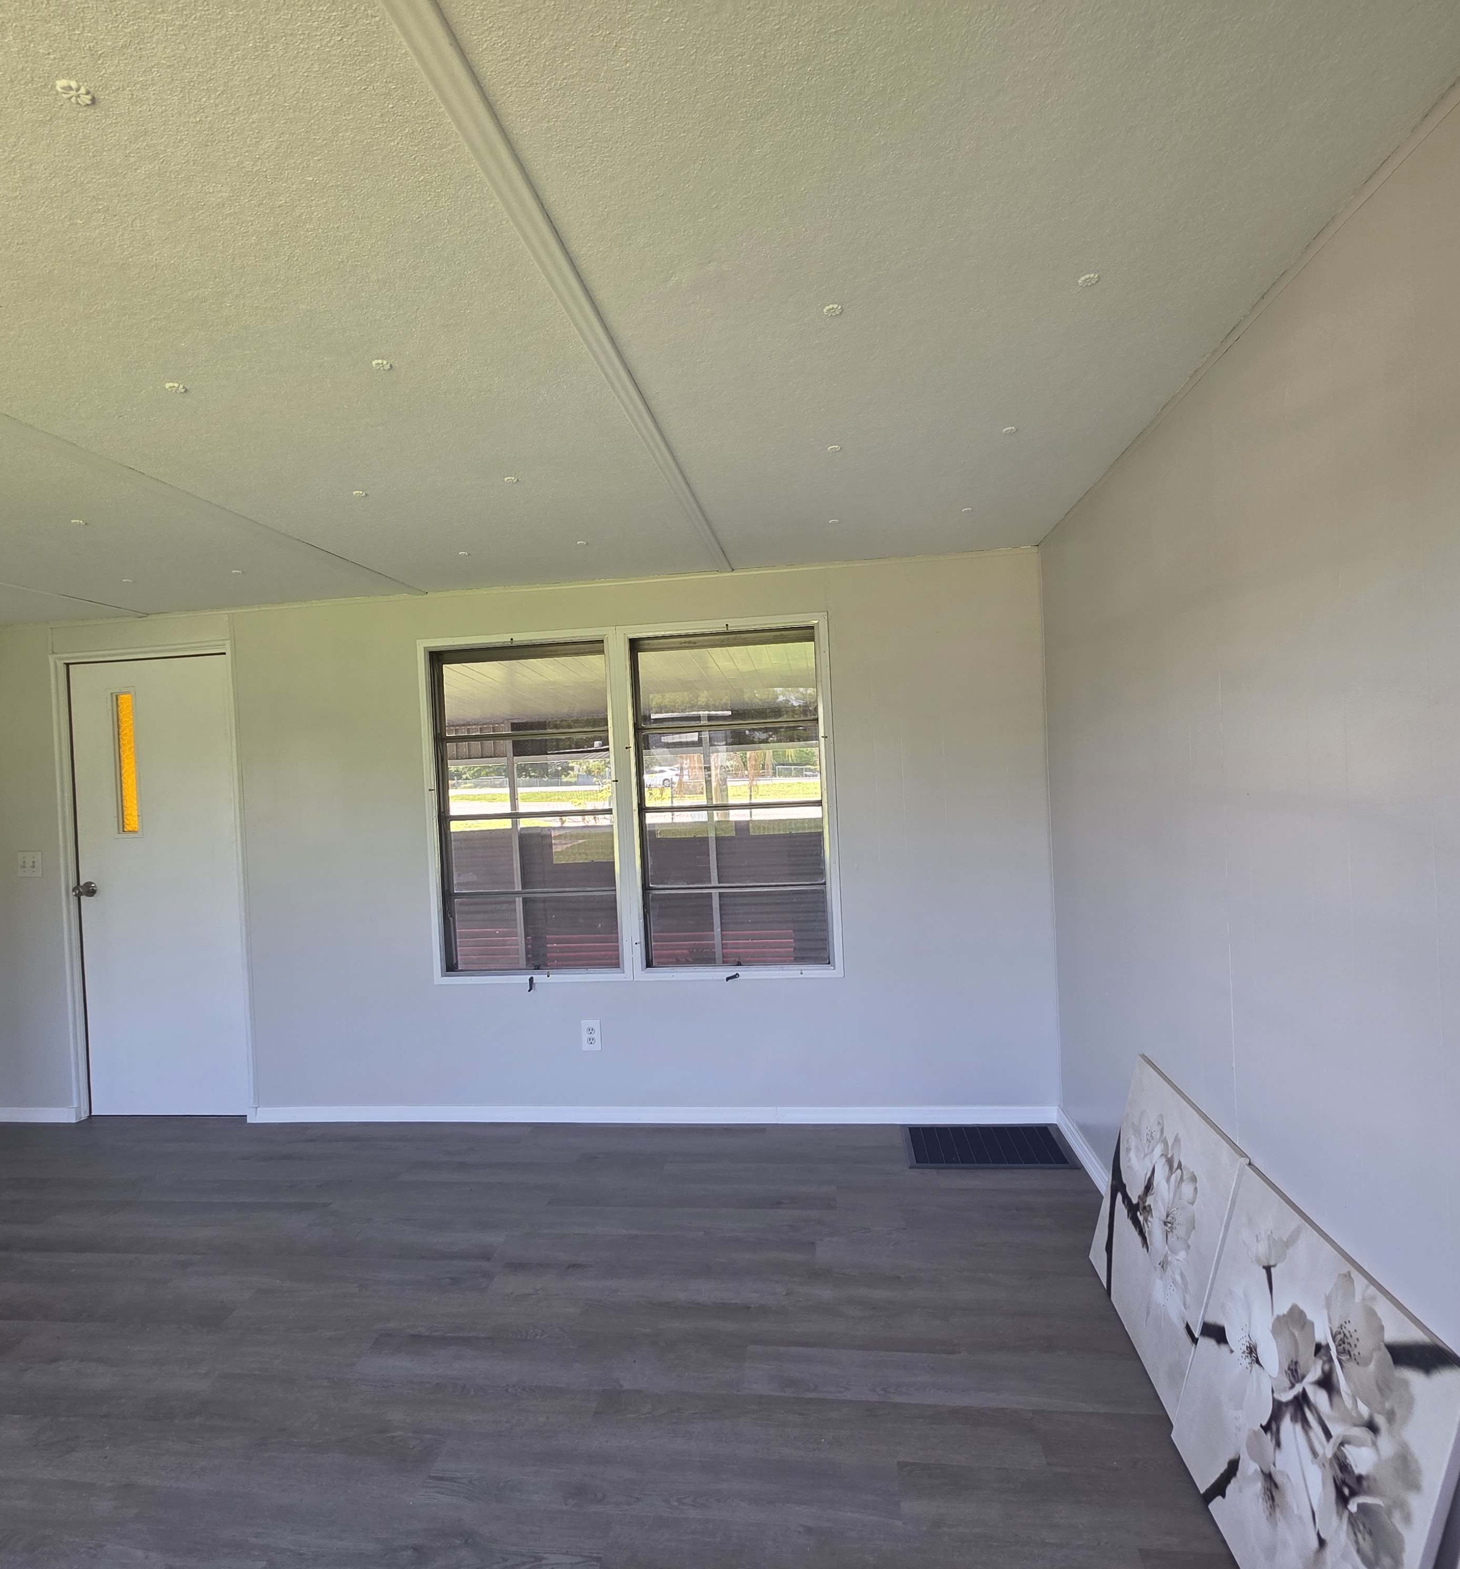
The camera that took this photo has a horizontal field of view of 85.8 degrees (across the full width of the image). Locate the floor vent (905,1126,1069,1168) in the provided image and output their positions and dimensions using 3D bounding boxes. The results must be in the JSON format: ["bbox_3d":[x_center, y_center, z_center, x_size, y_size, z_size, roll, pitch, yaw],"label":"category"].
[{"bbox_3d":[0.886,1.248,2.728,0.545,0.015,0.315,-3,1,7],"label":"floor vent"}]

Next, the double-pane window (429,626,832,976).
[{"bbox_3d":[-0.405,0.079,3.050,1.575,1.331,0.080,-3,1,7],"label":"double-pane window"}]

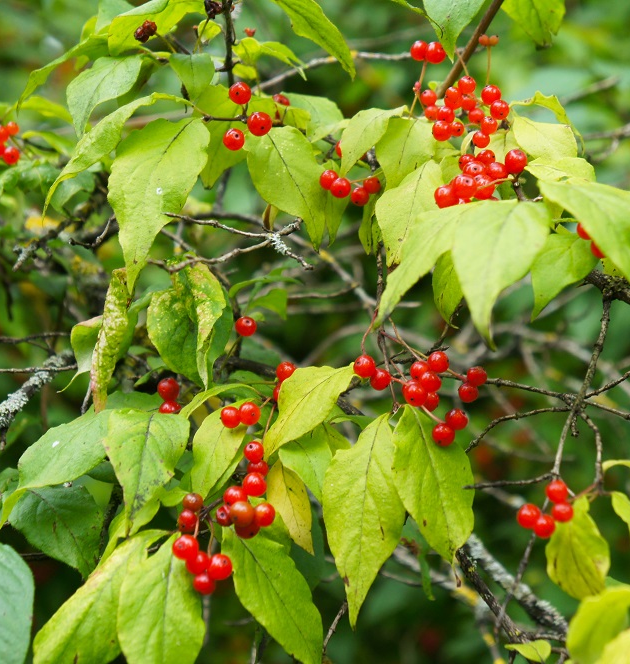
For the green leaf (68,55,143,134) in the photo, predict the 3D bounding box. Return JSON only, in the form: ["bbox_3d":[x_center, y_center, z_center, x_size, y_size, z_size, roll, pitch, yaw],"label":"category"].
[{"bbox_3d":[-0.080,-0.089,0.860,0.019,0.041,0.008,39,-25,0],"label":"green leaf"}]

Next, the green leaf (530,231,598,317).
[{"bbox_3d":[0.088,-0.021,0.810,0.022,0.039,0.010,26,-28,9],"label":"green leaf"}]

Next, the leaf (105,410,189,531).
[{"bbox_3d":[-0.061,0.051,0.830,0.031,0.016,0.058,12,52,0],"label":"leaf"}]

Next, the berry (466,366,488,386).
[{"bbox_3d":[0.058,0.016,0.820,0.008,0.007,0.008,0,10,0],"label":"berry"}]

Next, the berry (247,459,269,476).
[{"bbox_3d":[-0.021,0.050,0.835,0.008,0.008,0.008,0,8,0],"label":"berry"}]

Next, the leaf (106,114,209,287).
[{"bbox_3d":[-0.059,-0.050,0.860,0.032,0.075,0.016,21,-28,0],"label":"leaf"}]

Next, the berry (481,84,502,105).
[{"bbox_3d":[0.067,-0.090,0.860,0.008,0.008,0.008,0,8,0],"label":"berry"}]

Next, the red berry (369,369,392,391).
[{"bbox_3d":[0.023,0.017,0.810,0.008,0.008,0.008,0,10,0],"label":"red berry"}]

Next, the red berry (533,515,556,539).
[{"bbox_3d":[0.084,0.071,0.830,0.008,0.008,0.008,0,8,0],"label":"red berry"}]

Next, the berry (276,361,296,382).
[{"bbox_3d":[-0.011,0.015,0.850,0.008,0.008,0.008,0,8,0],"label":"berry"}]

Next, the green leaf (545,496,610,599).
[{"bbox_3d":[0.094,0.077,0.812,0.021,0.038,0.009,-5,-23,-6],"label":"green leaf"}]

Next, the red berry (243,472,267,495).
[{"bbox_3d":[-0.021,0.053,0.790,0.008,0.008,0.008,0,10,0],"label":"red berry"}]

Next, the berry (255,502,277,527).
[{"bbox_3d":[-0.018,0.066,0.820,0.008,0.008,0.008,0,8,0],"label":"berry"}]

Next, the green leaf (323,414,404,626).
[{"bbox_3d":[0.020,0.066,0.805,0.027,0.077,0.013,8,-15,6],"label":"green leaf"}]

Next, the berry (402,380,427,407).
[{"bbox_3d":[0.033,0.020,0.755,0.009,0.009,0.009,0,8,0],"label":"berry"}]

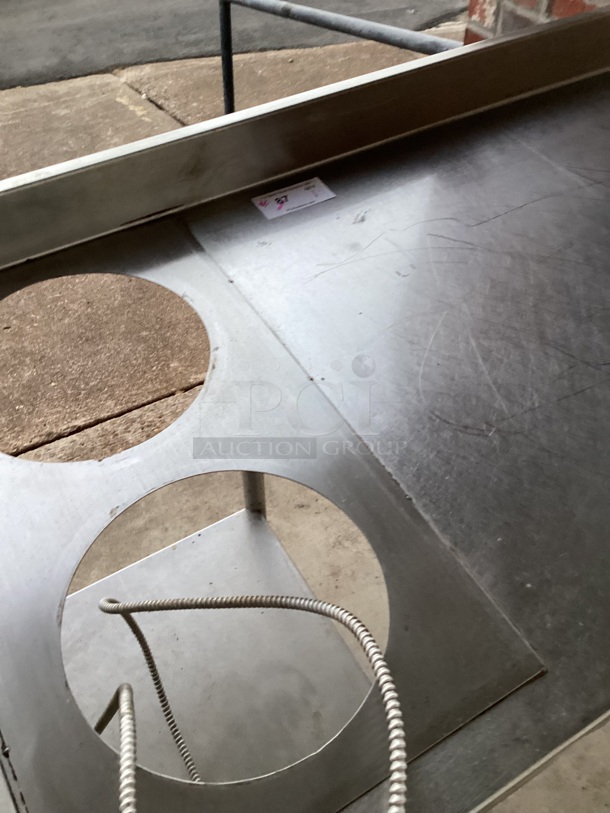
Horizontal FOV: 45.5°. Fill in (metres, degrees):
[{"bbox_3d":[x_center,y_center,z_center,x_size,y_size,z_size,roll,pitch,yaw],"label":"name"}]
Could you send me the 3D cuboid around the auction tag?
[{"bbox_3d":[-0.014,-0.275,0.958,0.102,0.002,0.050,-25,57,-21],"label":"auction tag"}]

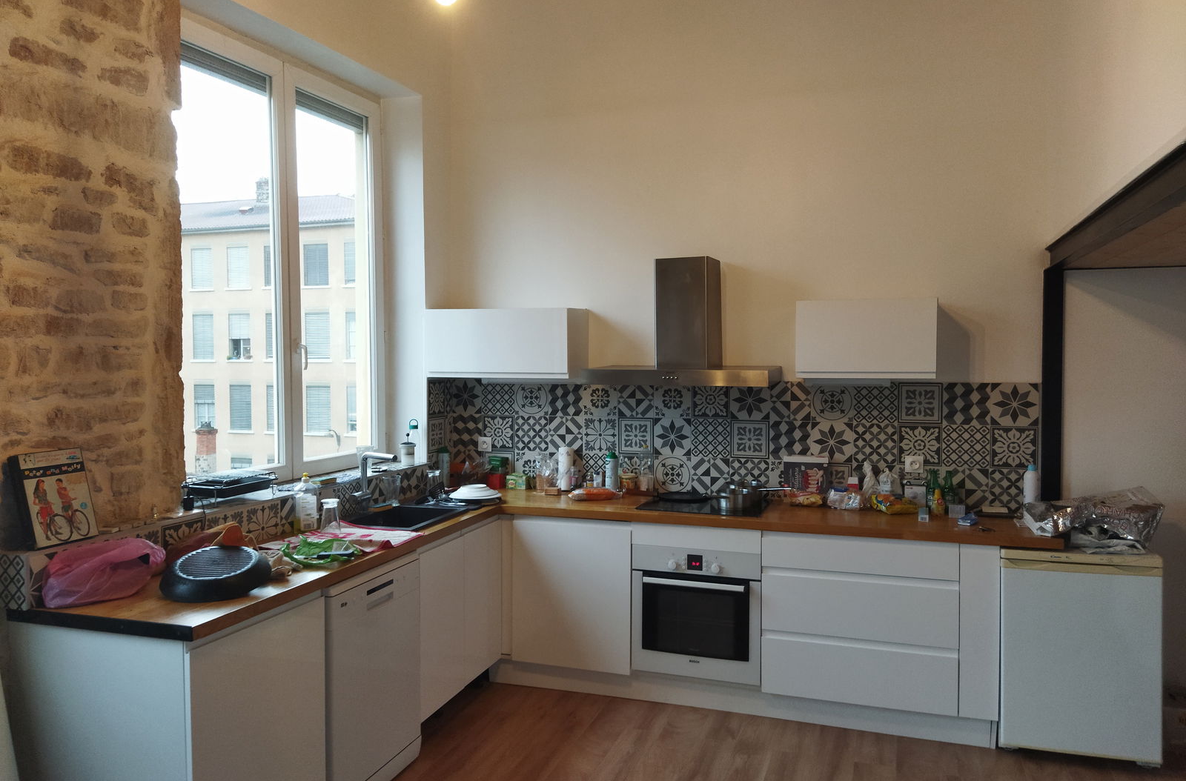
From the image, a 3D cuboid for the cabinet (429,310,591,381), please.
[{"bbox_3d":[-0.443,-0.249,4.885,0.800,0.360,0.335,1,4,21],"label":"cabinet"}]

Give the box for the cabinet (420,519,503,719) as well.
[{"bbox_3d":[-0.840,0.975,4.208,0.575,0.710,0.780,1,3,19],"label":"cabinet"}]

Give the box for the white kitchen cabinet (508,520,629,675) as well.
[{"bbox_3d":[-0.014,0.945,4.632,0.605,0.715,0.570,1,3,19],"label":"white kitchen cabinet"}]

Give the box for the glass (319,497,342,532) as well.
[{"bbox_3d":[-1.097,0.525,3.880,0.086,0.135,0.086,1,4,21],"label":"glass"}]

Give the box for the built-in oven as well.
[{"bbox_3d":[0.547,0.991,4.413,0.597,0.592,0.550,1,3,19],"label":"built-in oven"}]

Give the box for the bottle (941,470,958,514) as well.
[{"bbox_3d":[1.609,0.451,4.167,0.062,0.192,0.062,1,4,21],"label":"bottle"}]

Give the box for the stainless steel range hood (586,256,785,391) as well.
[{"bbox_3d":[0.434,-0.332,4.477,0.895,0.605,0.450,1,3,19],"label":"stainless steel range hood"}]

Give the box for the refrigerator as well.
[{"bbox_3d":[2.000,1.033,3.889,0.558,0.835,0.575,1,4,21],"label":"refrigerator"}]

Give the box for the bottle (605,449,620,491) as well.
[{"bbox_3d":[0.106,0.420,4.836,0.070,0.207,0.070,1,4,21],"label":"bottle"}]

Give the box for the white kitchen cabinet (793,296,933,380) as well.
[{"bbox_3d":[1.260,-0.238,4.246,0.600,0.353,0.335,1,4,21],"label":"white kitchen cabinet"}]

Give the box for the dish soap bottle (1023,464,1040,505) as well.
[{"bbox_3d":[1.966,0.451,4.139,0.072,0.225,0.072,1,3,19],"label":"dish soap bottle"}]

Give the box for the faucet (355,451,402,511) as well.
[{"bbox_3d":[-0.984,0.426,4.178,0.230,0.278,0.110,1,3,27],"label":"faucet"}]

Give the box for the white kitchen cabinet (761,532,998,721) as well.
[{"bbox_3d":[1.286,0.953,4.149,0.952,0.720,0.580,1,4,21],"label":"white kitchen cabinet"}]

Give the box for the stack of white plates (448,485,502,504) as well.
[{"bbox_3d":[-0.569,0.506,4.558,0.260,0.065,0.260,1,3,19],"label":"stack of white plates"}]

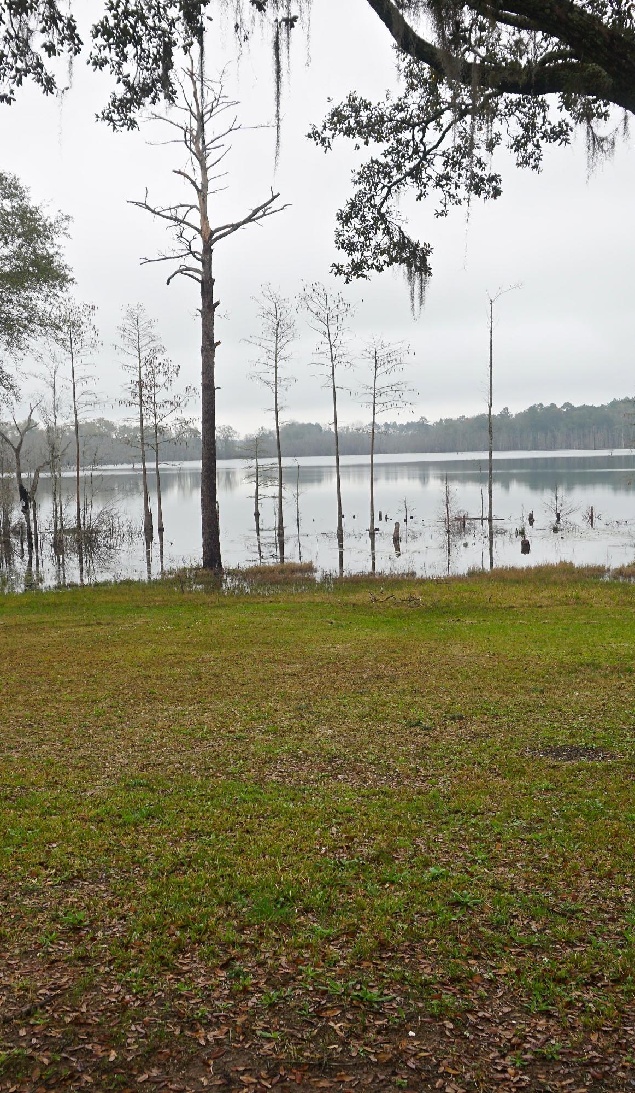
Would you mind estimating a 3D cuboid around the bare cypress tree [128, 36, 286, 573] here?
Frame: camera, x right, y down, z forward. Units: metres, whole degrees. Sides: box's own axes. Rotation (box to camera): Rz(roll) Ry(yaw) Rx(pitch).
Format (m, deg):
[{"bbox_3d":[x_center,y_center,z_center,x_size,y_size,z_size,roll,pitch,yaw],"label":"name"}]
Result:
[{"bbox_3d":[-2.502,-5.369,24.817,3.470,11.970,3.300,-1,5,-5],"label":"bare cypress tree"}]

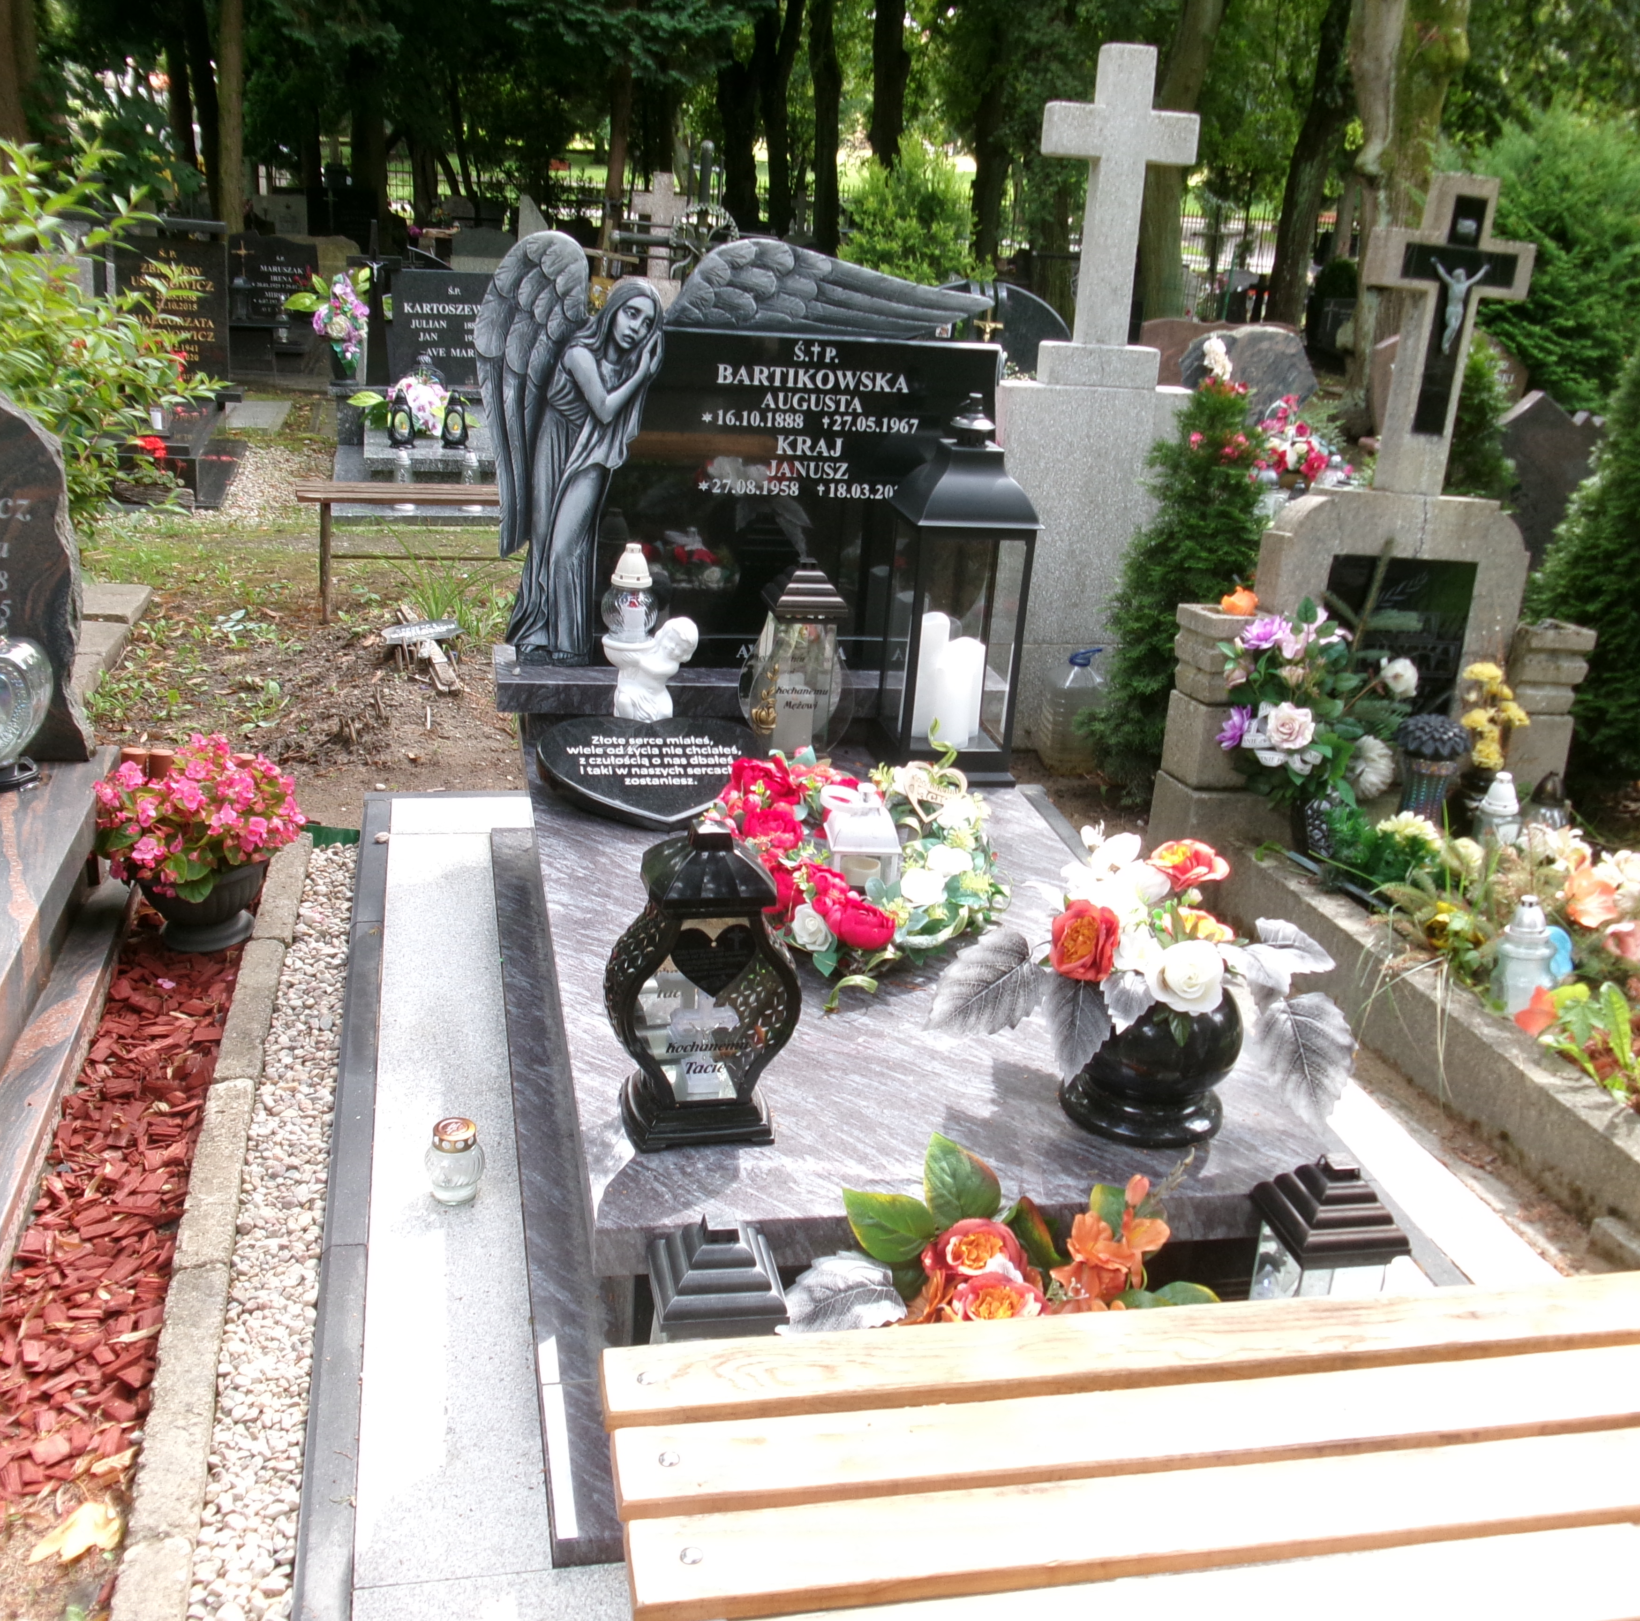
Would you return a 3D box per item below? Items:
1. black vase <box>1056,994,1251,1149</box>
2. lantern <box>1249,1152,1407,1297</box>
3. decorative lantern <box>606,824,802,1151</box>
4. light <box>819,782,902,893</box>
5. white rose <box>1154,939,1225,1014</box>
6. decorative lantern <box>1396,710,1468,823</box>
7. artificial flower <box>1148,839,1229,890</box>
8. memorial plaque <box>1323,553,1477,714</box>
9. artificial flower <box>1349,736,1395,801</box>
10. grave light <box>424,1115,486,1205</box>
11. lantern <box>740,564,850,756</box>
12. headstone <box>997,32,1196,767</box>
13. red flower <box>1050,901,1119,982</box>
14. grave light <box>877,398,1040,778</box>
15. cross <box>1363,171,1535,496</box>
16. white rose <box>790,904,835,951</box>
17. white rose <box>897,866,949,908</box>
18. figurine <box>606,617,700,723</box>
[{"bbox_3d":[0.415,0.277,2.164,0.203,0.180,0.203,0,21,-13],"label":"black vase"},{"bbox_3d":[0.556,0.555,1.971,0.128,0.330,0.128,0,21,-13],"label":"lantern"},{"bbox_3d":[-0.135,0.196,2.007,0.193,0.365,0.130,0,21,-13],"label":"decorative lantern"},{"bbox_3d":[0.061,0.031,2.778,0.116,0.160,0.116,0,20,-12],"label":"light"},{"bbox_3d":[0.423,0.191,2.004,0.087,0.083,0.074,4,-2,-1],"label":"white rose"},{"bbox_3d":[1.334,-0.079,3.764,0.155,0.257,0.155,0,20,-12],"label":"decorative lantern"},{"bbox_3d":[0.442,0.064,2.096,0.095,0.060,0.088,7,20,6],"label":"artificial flower"},{"bbox_3d":[1.153,-0.333,3.522,0.316,0.355,0.020,0,21,-13],"label":"memorial plaque"},{"bbox_3d":[1.068,-0.086,3.376,0.085,0.115,0.100,7,21,6],"label":"artificial flower"},{"bbox_3d":[-0.497,0.475,2.379,0.082,0.102,0.082,0,20,-12],"label":"grave light"},{"bbox_3d":[-0.035,-0.277,3.296,0.184,0.383,0.145,0,20,-12],"label":"lantern"},{"bbox_3d":[0.660,-0.956,4.234,0.486,1.652,0.176,0,20,-12],"label":"headstone"},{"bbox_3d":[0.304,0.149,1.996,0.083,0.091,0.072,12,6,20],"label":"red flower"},{"bbox_3d":[0.256,-0.415,3.256,0.238,0.706,0.238,0,20,-12],"label":"grave light"},{"bbox_3d":[1.178,-0.909,3.357,0.315,0.590,0.080,0,21,-13],"label":"cross"},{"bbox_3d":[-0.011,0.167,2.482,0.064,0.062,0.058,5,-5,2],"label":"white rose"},{"bbox_3d":[0.155,0.115,2.606,0.068,0.052,0.065,0,21,-13],"label":"white rose"},{"bbox_3d":[-0.318,-0.234,3.283,0.174,0.265,0.140,-8,23,-31],"label":"figurine"}]

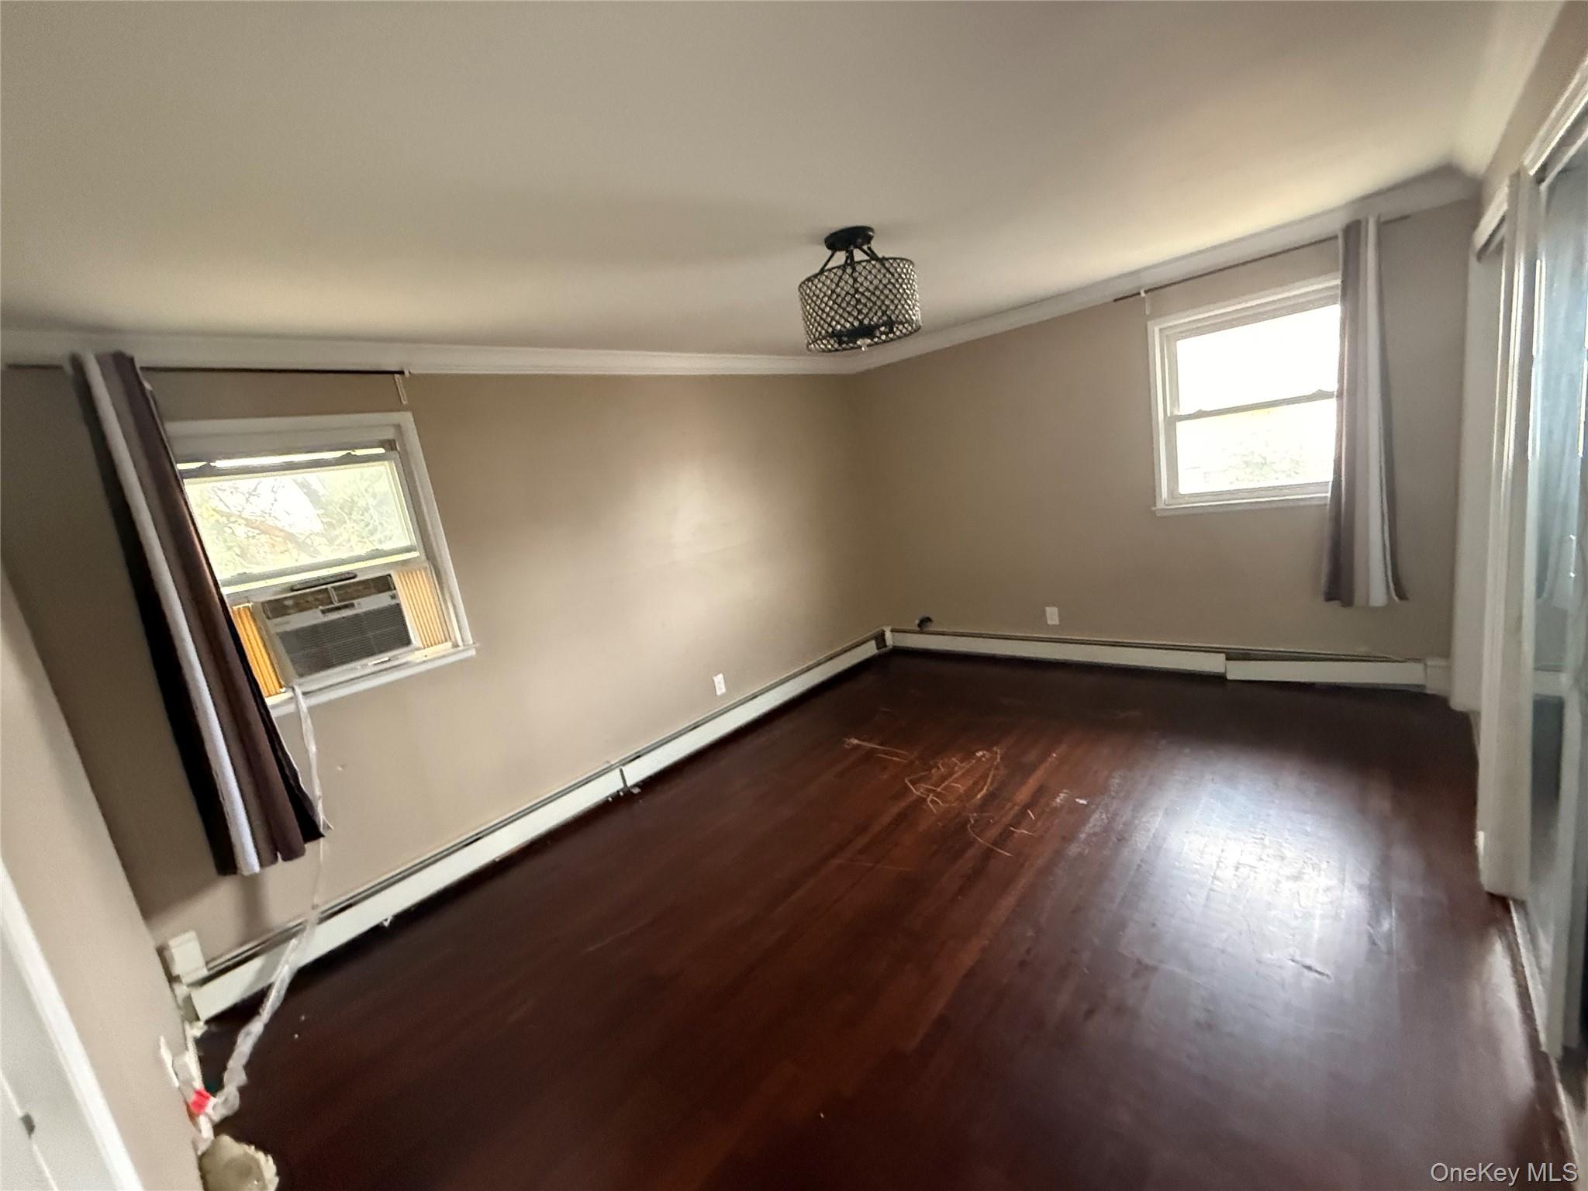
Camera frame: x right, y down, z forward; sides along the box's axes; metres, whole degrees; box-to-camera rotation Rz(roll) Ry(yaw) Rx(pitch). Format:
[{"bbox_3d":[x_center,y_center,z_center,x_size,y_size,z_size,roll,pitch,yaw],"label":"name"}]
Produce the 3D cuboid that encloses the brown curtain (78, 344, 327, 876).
[{"bbox_3d":[-2.118,0.117,2.264,0.140,1.860,0.330,1,15,43],"label":"brown curtain"}]

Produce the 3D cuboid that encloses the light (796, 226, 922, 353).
[{"bbox_3d":[0.231,-1.127,2.352,0.430,0.350,0.430,-9,11,2],"label":"light"}]

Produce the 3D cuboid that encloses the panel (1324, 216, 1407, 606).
[{"bbox_3d":[2.778,-0.844,3.119,0.310,1.840,0.140,1,15,43],"label":"panel"}]

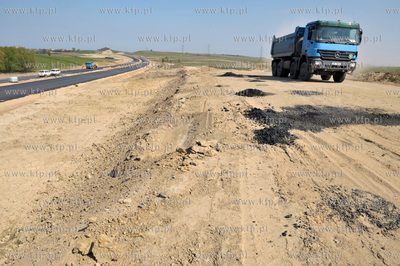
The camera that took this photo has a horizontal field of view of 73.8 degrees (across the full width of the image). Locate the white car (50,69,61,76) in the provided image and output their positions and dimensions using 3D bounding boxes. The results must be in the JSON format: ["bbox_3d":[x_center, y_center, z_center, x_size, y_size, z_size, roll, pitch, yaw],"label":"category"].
[{"bbox_3d":[-48.490,-20.300,89.740,1.770,1.630,4.350,1,16,-5],"label":"white car"}]

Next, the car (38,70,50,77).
[{"bbox_3d":[-49.380,-18.900,84.880,1.760,1.600,4.300,1,16,-5],"label":"car"}]

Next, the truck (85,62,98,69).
[{"bbox_3d":[-54.730,-34.130,135.420,2.500,3.200,8.000,3,16,0],"label":"truck"}]

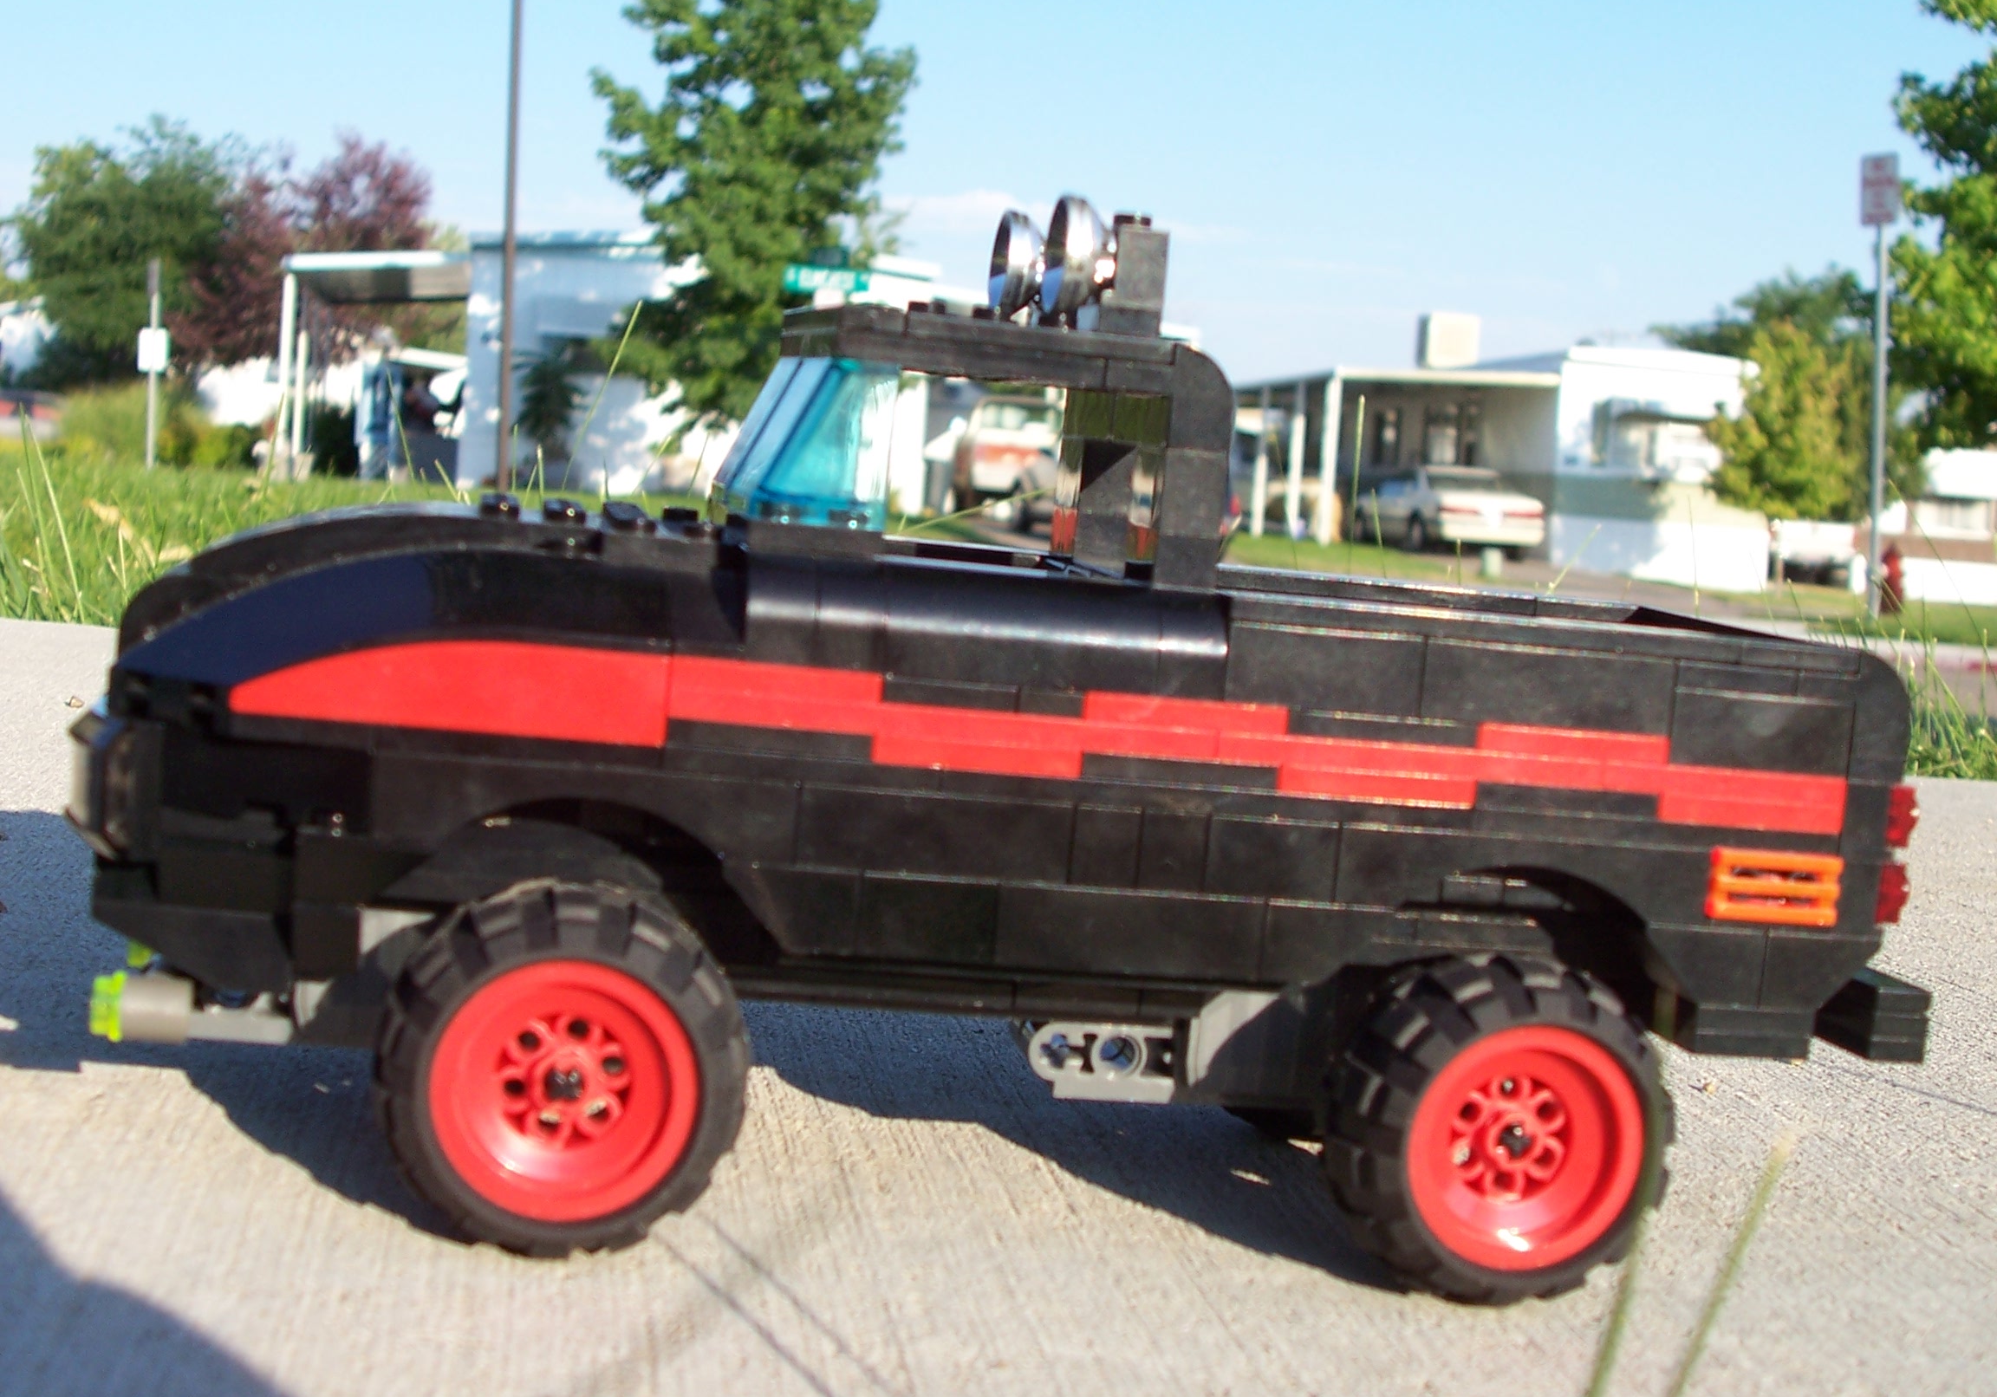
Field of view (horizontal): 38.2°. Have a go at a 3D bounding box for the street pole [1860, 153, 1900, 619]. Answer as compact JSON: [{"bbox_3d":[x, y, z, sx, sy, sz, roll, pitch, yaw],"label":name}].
[{"bbox_3d":[5.796,-2.055,19.000,0.060,3.050,0.305,-1,6,-37],"label":"street pole"}]

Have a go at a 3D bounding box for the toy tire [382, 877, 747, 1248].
[{"bbox_3d":[-0.051,0.043,0.338,0.042,0.042,0.024,5,6,-12],"label":"toy tire"}]

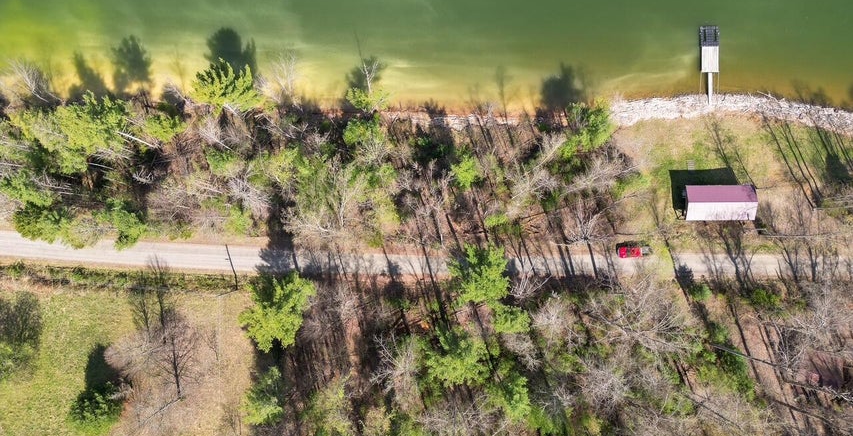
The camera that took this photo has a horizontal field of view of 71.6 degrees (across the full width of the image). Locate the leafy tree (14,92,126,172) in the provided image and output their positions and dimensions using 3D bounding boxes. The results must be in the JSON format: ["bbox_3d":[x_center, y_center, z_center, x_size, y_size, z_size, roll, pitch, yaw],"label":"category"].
[{"bbox_3d":[-60.914,-14.287,101.209,17.000,14.000,12.000,0,88,0],"label":"leafy tree"}]

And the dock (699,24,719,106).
[{"bbox_3d":[52.600,-28.300,109.500,3.400,1.100,14.400,0,90,0],"label":"dock"}]

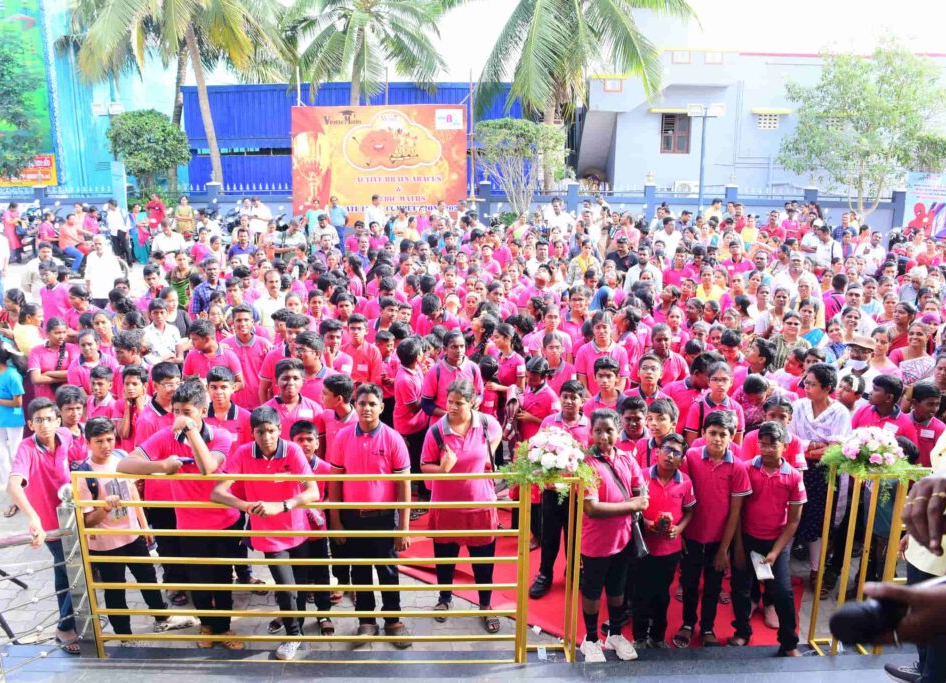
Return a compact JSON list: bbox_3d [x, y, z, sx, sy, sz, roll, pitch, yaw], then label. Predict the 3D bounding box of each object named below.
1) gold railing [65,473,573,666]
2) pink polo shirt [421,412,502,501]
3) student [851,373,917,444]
[{"bbox_3d":[-0.767,1.203,4.165,2.640,1.090,0.180,0,14,0],"label":"gold railing"},{"bbox_3d":[-0.061,0.712,4.461,0.480,0.630,0.320,0,14,2],"label":"pink polo shirt"},{"bbox_3d":[2.735,0.917,5.093,0.440,1.455,0.280,6,15,23],"label":"student"}]

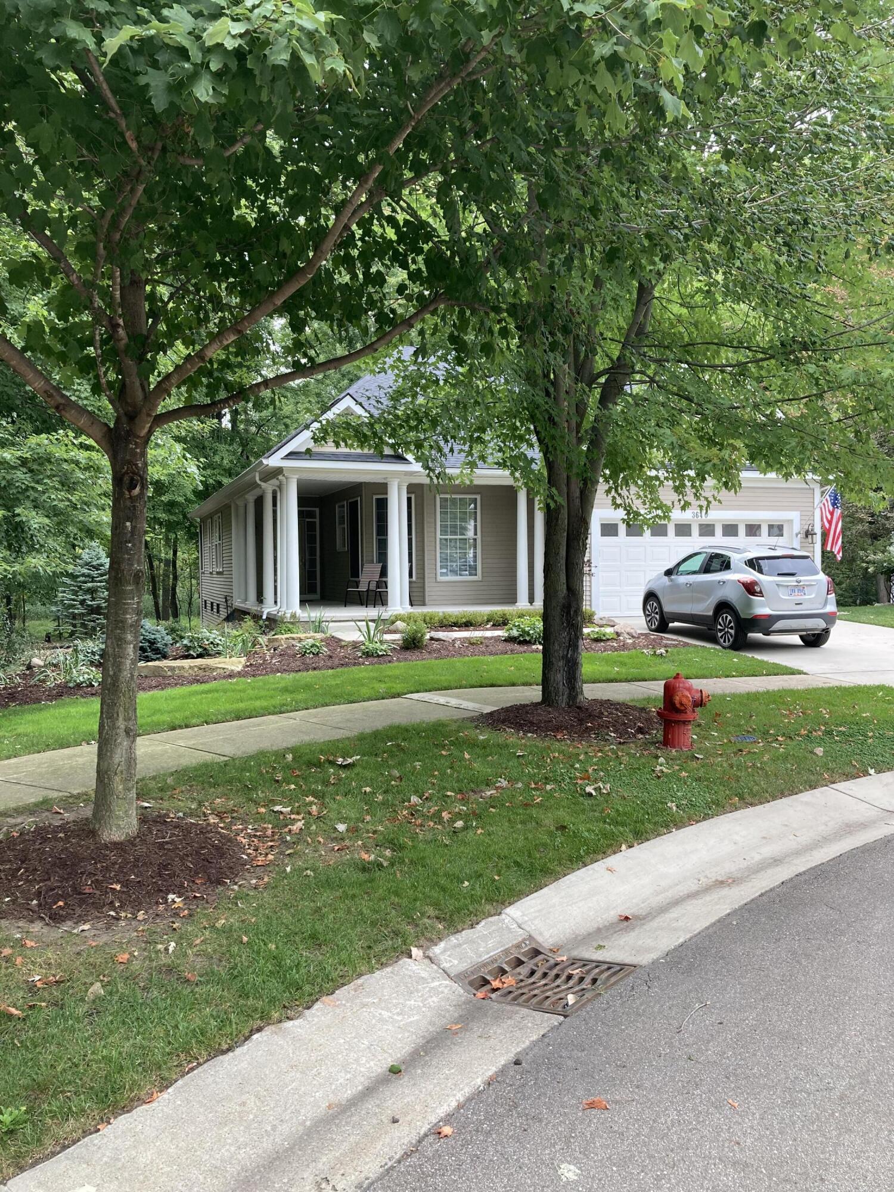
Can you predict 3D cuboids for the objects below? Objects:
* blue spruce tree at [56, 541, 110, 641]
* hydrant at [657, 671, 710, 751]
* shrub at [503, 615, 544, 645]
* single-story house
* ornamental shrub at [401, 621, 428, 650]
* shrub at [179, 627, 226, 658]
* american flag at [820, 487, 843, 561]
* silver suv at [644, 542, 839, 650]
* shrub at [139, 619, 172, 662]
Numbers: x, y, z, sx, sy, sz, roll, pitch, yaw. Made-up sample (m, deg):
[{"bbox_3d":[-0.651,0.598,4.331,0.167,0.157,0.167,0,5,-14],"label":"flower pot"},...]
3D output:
[{"bbox_3d":[-7.390,-0.090,20.000,1.550,2.080,1.550,-1,2,-19],"label":"blue spruce tree"},{"bbox_3d":[1.956,0.941,7.970,0.430,0.640,0.440,-1,1,2],"label":"hydrant"},{"bbox_3d":[1.285,0.555,15.750,0.740,0.490,0.720,-1,1,0],"label":"shrub"},{"bbox_3d":[0.173,-2.789,26.571,13.000,6.600,14.800,-1,2,-19],"label":"single-story house"},{"bbox_3d":[-0.510,0.613,15.100,0.430,0.460,0.430,-1,1,0],"label":"ornamental shrub"},{"bbox_3d":[-3.607,0.679,14.200,0.680,0.480,0.620,-1,2,-19],"label":"shrub"},{"bbox_3d":[8.366,-1.572,21.000,0.220,1.620,0.680,-1,2,-19],"label":"american flag"},{"bbox_3d":[4.908,-0.067,16.828,1.800,1.660,4.280,-1,5,-14],"label":"silver suv"},{"bbox_3d":[-4.345,0.647,13.950,0.740,0.640,0.740,-1,2,-19],"label":"shrub"}]

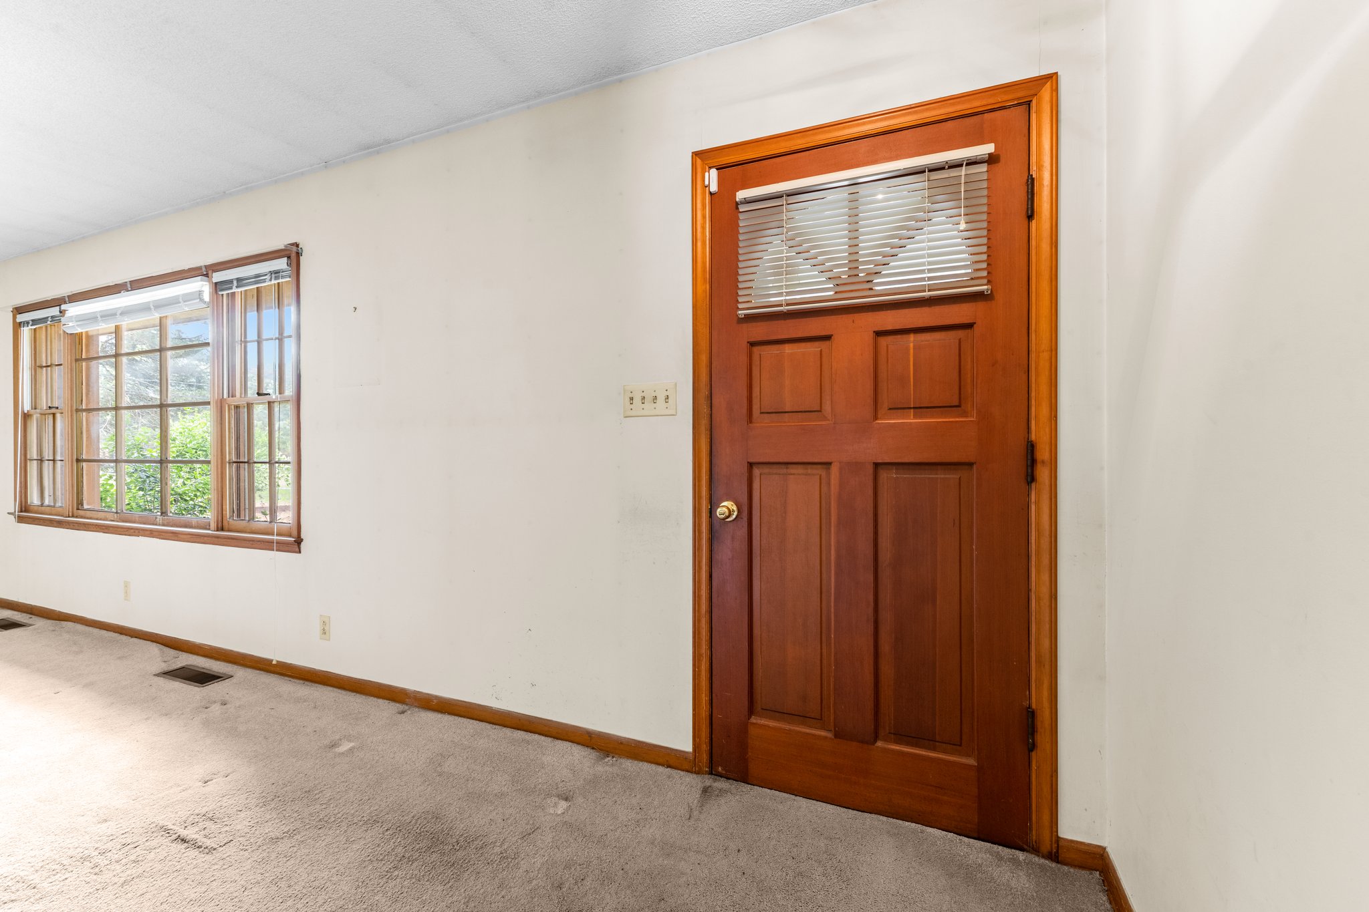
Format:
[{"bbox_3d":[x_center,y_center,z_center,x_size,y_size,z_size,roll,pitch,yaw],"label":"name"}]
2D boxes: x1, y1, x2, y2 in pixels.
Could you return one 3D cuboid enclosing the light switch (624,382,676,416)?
[{"bbox_3d":[-0.123,-0.194,1.990,0.206,0.115,0.016,0,0,23],"label":"light switch"}]

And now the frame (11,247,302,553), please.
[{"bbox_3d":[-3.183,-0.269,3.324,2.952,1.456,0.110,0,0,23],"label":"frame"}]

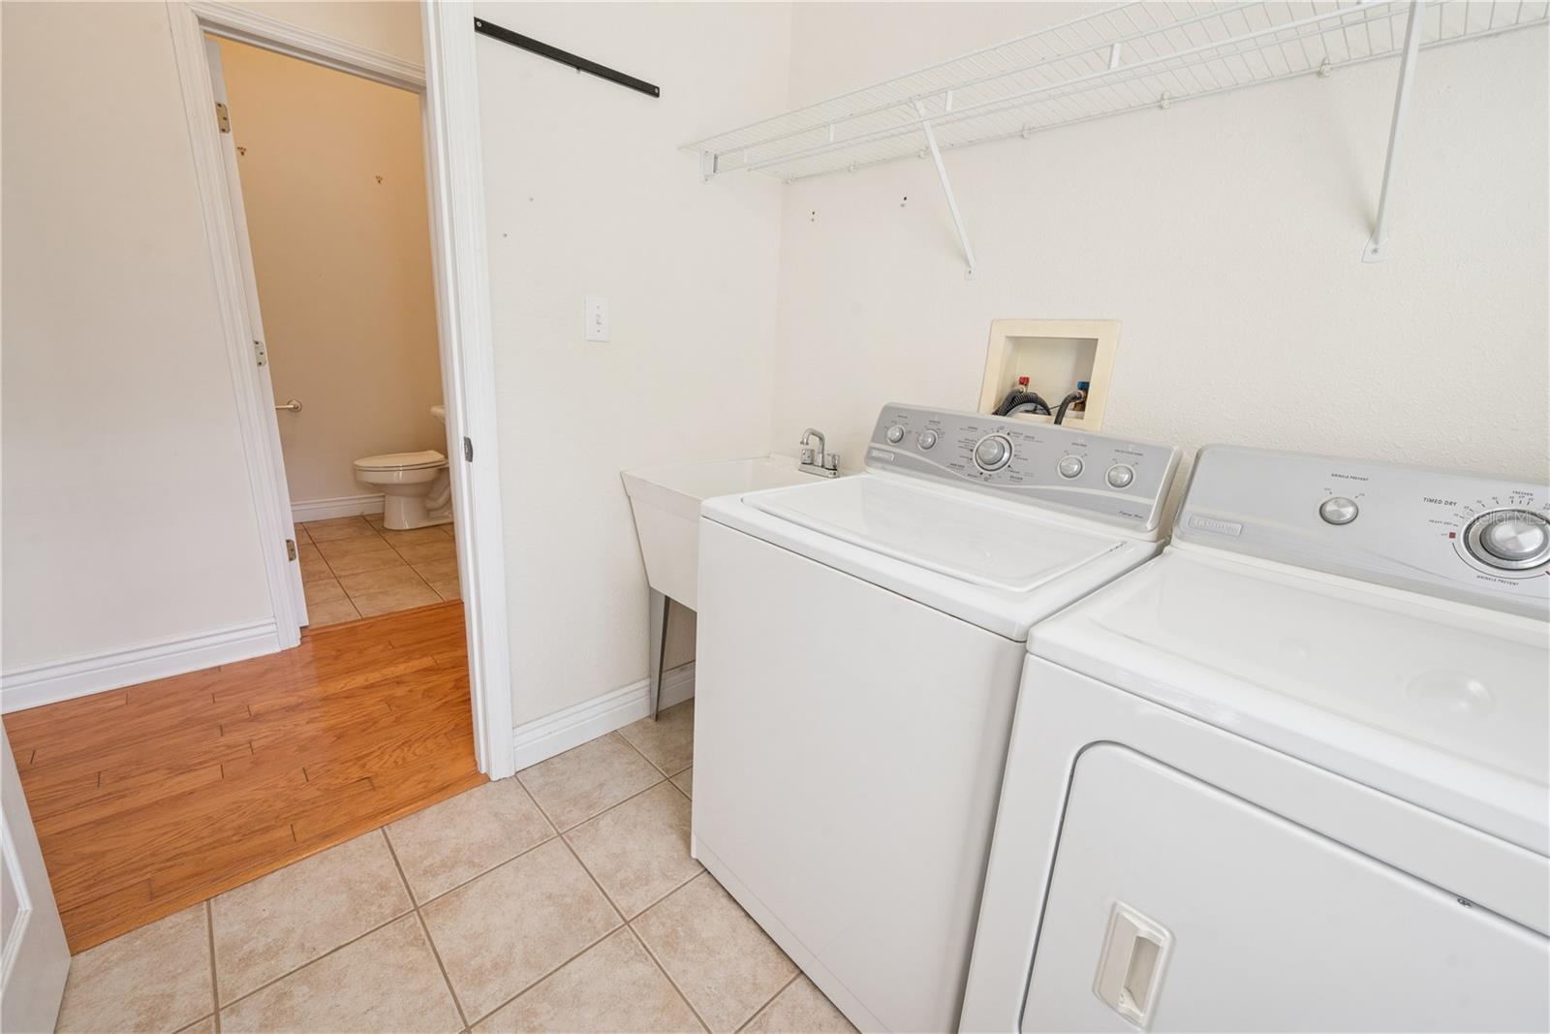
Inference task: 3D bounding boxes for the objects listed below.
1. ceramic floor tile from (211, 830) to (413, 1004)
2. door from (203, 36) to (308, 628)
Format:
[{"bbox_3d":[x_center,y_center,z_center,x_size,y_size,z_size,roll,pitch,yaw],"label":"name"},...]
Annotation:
[{"bbox_3d":[-1.011,0.854,1.321,0.322,0.010,0.304,-11,21,-43],"label":"ceramic floor tile"},{"bbox_3d":[-2.071,-0.602,2.371,0.610,2.030,0.035,16,20,40],"label":"door"}]

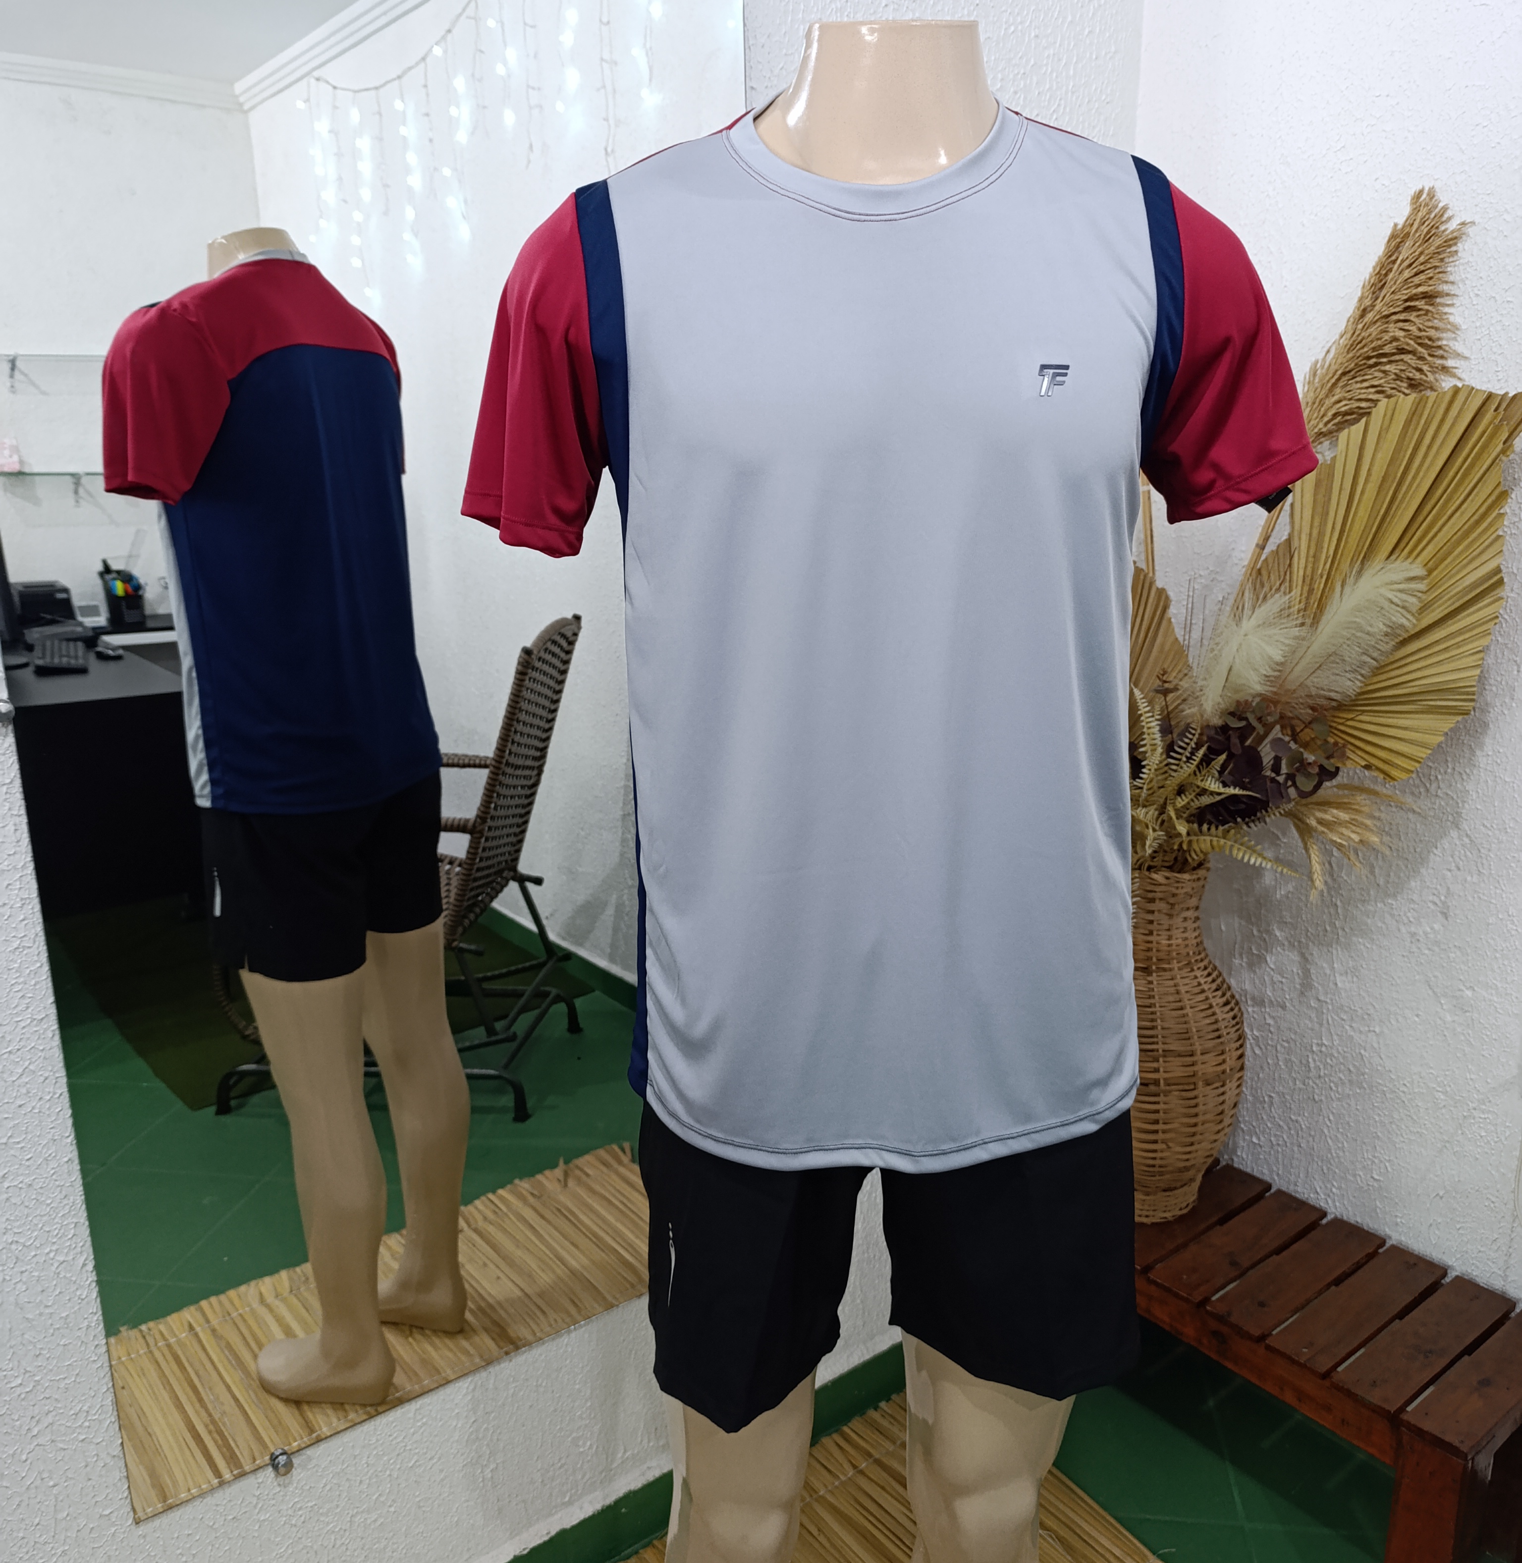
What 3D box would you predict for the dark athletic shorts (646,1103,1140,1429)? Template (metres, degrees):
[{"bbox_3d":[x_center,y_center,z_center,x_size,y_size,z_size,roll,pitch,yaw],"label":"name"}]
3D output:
[{"bbox_3d":[0.097,0.255,0.996,0.370,0.400,0.270,-2,15,-5],"label":"dark athletic shorts"}]

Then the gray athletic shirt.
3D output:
[{"bbox_3d":[0.084,-0.100,0.908,0.540,0.680,0.295,-2,15,-5],"label":"gray athletic shirt"}]

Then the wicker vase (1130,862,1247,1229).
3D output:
[{"bbox_3d":[0.537,0.344,1.815,0.235,0.485,0.235,-12,18,-36],"label":"wicker vase"}]

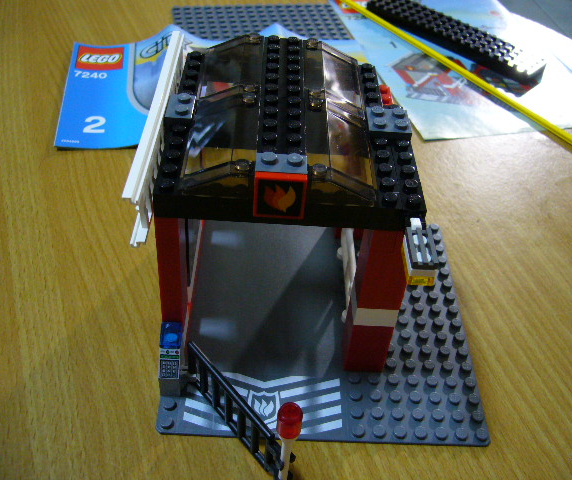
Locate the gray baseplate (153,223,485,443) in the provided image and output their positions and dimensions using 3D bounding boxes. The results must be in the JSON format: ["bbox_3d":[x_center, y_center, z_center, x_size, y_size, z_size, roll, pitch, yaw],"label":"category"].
[{"bbox_3d":[0.016,0.033,0.292,0.128,0.004,0.128,2,42,-1],"label":"gray baseplate"}]

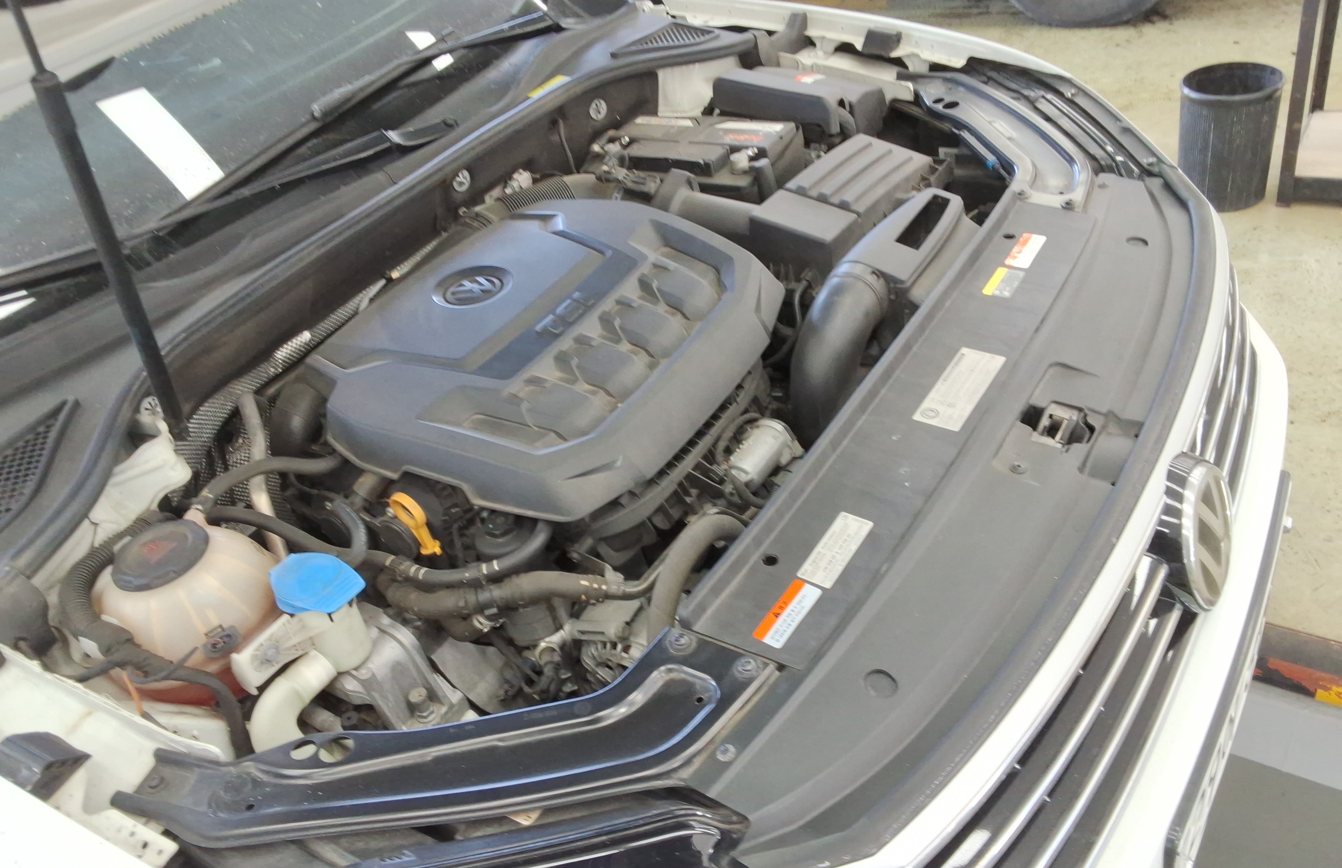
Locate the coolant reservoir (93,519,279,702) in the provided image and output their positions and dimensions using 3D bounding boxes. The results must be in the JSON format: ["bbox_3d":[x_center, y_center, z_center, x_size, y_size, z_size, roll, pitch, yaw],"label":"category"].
[{"bbox_3d":[-0.441,0.165,0.990,0.165,0.169,0.165,13,44,33],"label":"coolant reservoir"}]

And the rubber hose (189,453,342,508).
[{"bbox_3d":[-0.423,0.046,1.137,0.034,0.044,0.183,12,21,32],"label":"rubber hose"}]

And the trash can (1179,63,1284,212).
[{"bbox_3d":[1.406,-0.748,2.748,0.231,0.307,0.231,13,44,33],"label":"trash can"}]

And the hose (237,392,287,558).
[{"bbox_3d":[-0.463,0.047,1.225,0.029,0.029,0.204,-28,70,27],"label":"hose"}]

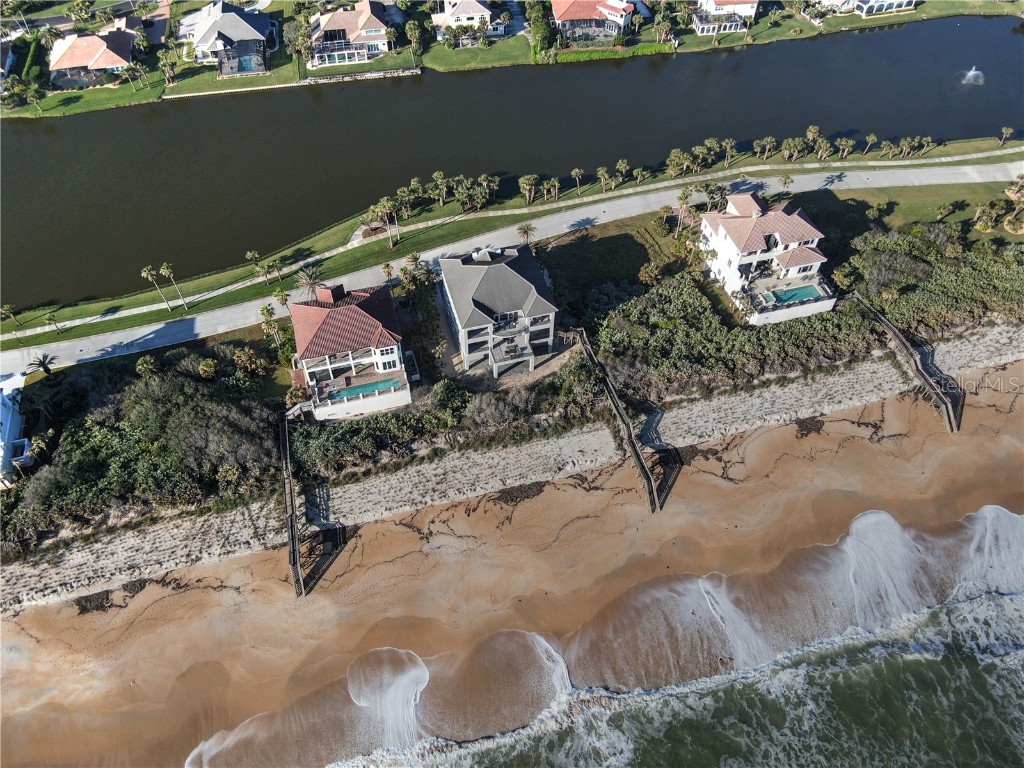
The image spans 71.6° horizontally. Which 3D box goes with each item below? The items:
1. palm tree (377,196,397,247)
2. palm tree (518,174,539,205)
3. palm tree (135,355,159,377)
[{"bbox_3d":[-28.540,-37.030,164.620,4.400,13.070,4.400,0,47,0],"label":"palm tree"},{"bbox_3d":[4.270,-48.970,180.250,4.900,7.840,4.900,0,47,0],"label":"palm tree"},{"bbox_3d":[-65.284,-2.467,127.638,3.800,5.000,3.800,1,49,0],"label":"palm tree"}]

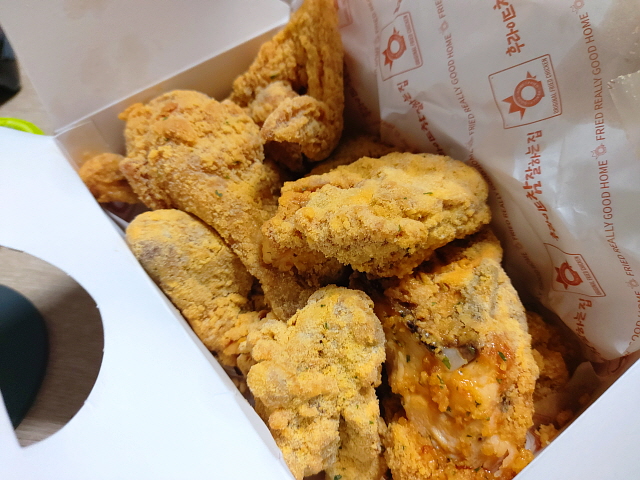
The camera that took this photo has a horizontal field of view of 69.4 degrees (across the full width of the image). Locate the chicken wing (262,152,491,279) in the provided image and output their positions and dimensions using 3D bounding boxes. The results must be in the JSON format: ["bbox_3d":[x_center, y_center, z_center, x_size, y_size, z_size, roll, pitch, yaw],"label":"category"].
[{"bbox_3d":[0.024,-0.010,0.200,0.098,0.040,0.050,-10,58,-3],"label":"chicken wing"}]

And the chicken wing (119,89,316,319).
[{"bbox_3d":[-0.046,-0.020,0.225,0.065,0.052,0.128,-31,80,-15],"label":"chicken wing"}]

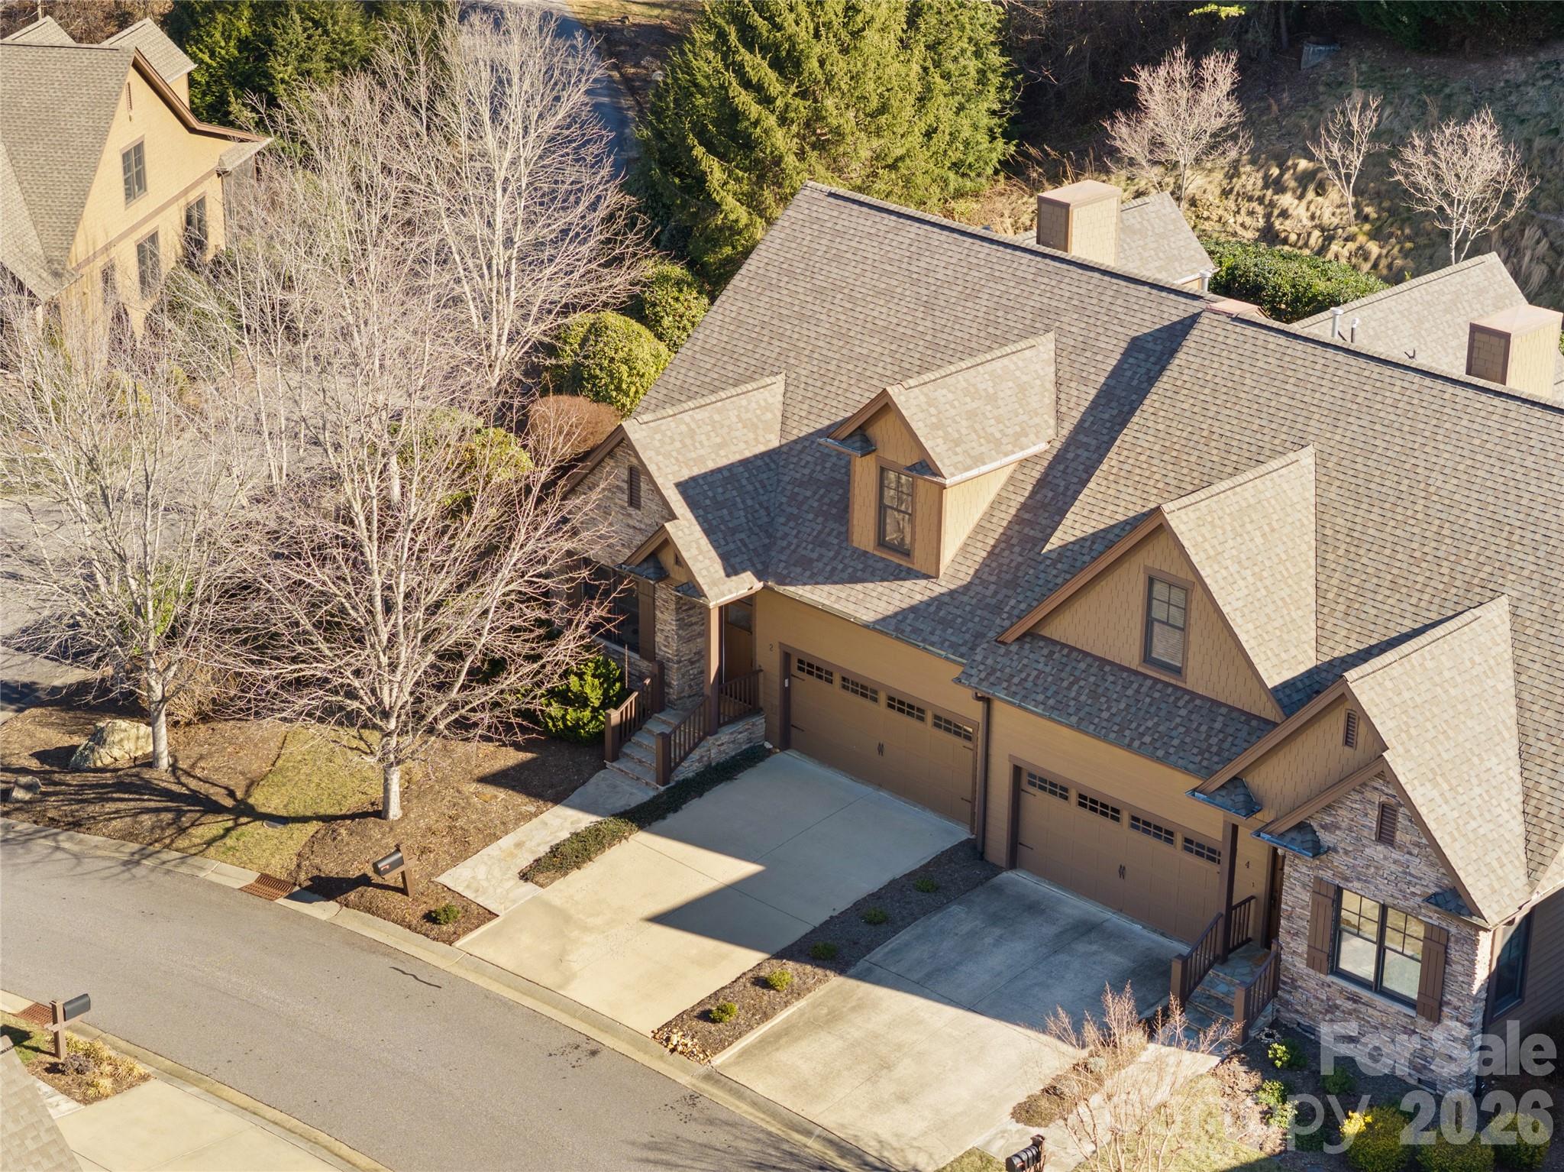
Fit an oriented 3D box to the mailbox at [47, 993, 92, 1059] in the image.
[{"bbox_3d":[-11.877,7.290,52.635,0.220,1.120,0.840,19,29,37],"label":"mailbox"}]

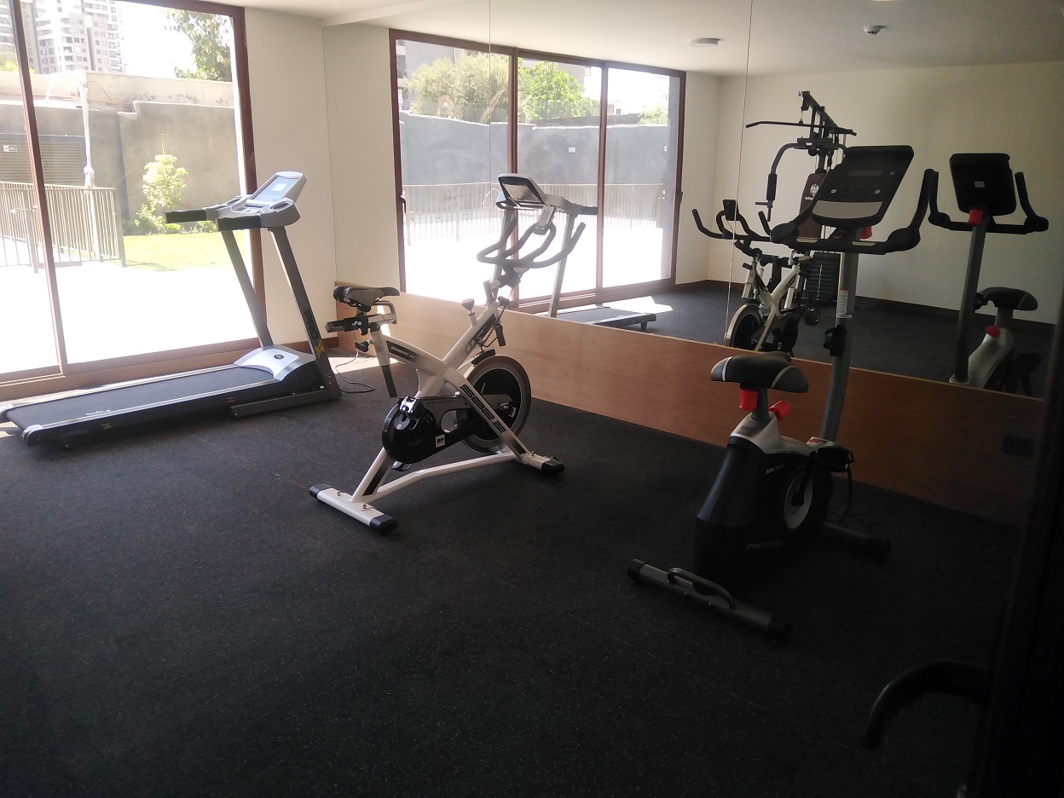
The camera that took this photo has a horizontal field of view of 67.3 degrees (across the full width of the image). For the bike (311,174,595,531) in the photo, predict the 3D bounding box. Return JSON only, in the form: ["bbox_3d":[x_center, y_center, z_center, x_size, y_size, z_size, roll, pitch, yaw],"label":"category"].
[{"bbox_3d":[-0.336,-0.215,3.406,0.557,1.235,1.171,15,20,43],"label":"bike"}]

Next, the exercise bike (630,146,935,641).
[{"bbox_3d":[0.880,-0.109,2.660,1.024,1.434,0.557,-14,20,-43],"label":"exercise bike"}]

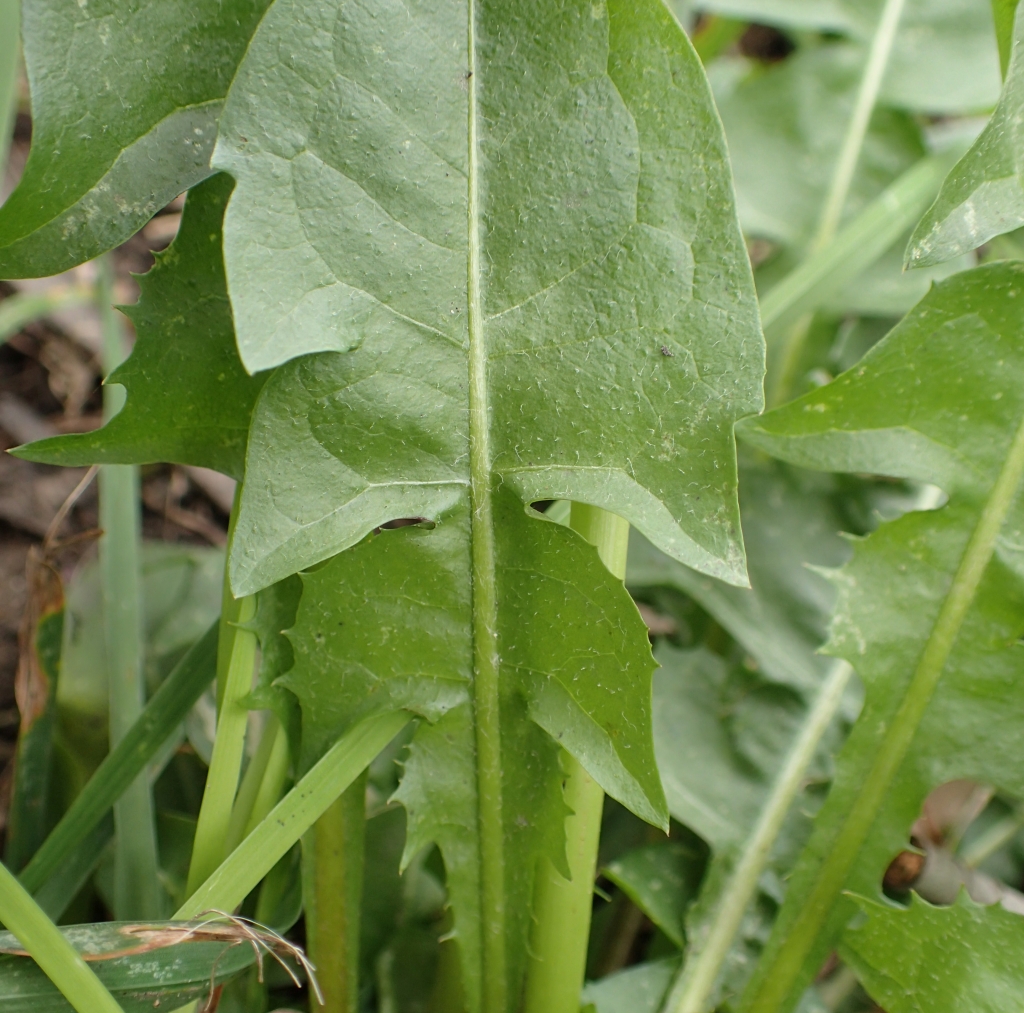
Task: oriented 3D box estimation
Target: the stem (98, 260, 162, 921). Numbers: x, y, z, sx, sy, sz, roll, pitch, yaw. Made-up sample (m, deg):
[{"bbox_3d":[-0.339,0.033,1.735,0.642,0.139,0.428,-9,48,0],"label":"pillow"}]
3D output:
[{"bbox_3d":[-0.066,0.010,0.199,0.007,0.004,0.119,-3,76,-18],"label":"stem"}]

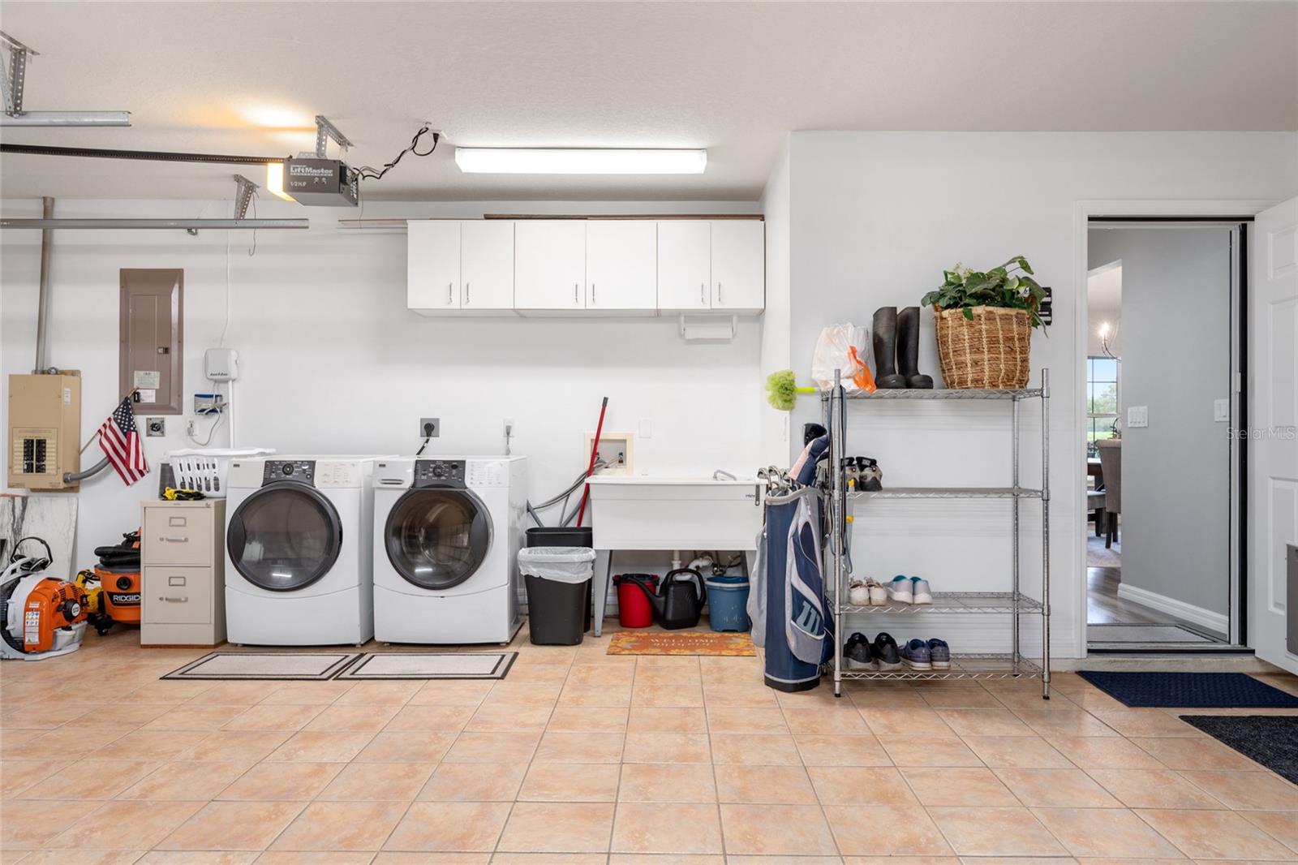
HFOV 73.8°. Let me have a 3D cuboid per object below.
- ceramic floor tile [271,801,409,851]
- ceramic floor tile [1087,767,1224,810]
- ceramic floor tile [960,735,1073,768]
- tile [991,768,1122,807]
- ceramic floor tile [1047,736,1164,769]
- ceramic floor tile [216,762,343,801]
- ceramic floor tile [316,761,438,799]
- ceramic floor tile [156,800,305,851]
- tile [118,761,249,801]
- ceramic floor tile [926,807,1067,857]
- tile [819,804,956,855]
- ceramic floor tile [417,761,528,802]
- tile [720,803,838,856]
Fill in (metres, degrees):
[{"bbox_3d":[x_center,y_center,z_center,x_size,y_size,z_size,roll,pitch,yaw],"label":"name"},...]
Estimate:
[{"bbox_3d":[-0.857,1.111,2.441,0.299,0.010,0.299,0,0,1],"label":"ceramic floor tile"},{"bbox_3d":[1.588,1.122,2.719,0.304,0.010,0.304,0,0,1],"label":"ceramic floor tile"},{"bbox_3d":[1.276,1.112,3.004,0.299,0.010,0.299,0,0,1],"label":"ceramic floor tile"},{"bbox_3d":[1.270,1.111,2.702,0.300,0.008,0.300,0,0,1],"label":"tile"},{"bbox_3d":[1.574,1.112,2.992,0.300,0.010,0.300,0,0,1],"label":"ceramic floor tile"},{"bbox_3d":[-1.157,1.111,2.749,0.300,0.010,0.300,0,0,1],"label":"ceramic floor tile"},{"bbox_3d":[-0.851,1.111,2.743,0.299,0.010,0.299,0,0,1],"label":"ceramic floor tile"},{"bbox_3d":[-1.160,1.111,2.449,0.300,0.008,0.300,0,0,1],"label":"ceramic floor tile"},{"bbox_3d":[-1.471,1.121,2.777,0.304,0.010,0.304,0,0,1],"label":"tile"},{"bbox_3d":[0.970,1.122,2.430,0.302,0.010,0.302,0,0,1],"label":"ceramic floor tile"},{"bbox_3d":[0.664,1.122,2.437,0.302,0.010,0.302,0,0,1],"label":"tile"},{"bbox_3d":[-0.553,1.121,2.760,0.304,0.010,0.304,0,0,1],"label":"ceramic floor tile"},{"bbox_3d":[0.355,1.111,2.417,0.299,0.010,0.299,0,0,1],"label":"tile"}]

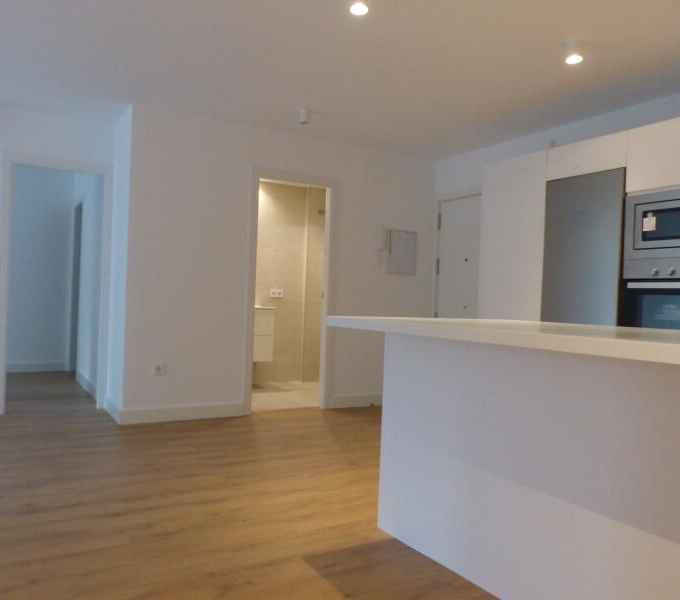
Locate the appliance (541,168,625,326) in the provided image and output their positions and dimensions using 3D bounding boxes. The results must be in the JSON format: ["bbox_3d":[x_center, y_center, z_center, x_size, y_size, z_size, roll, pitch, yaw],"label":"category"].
[{"bbox_3d":[1.814,0.116,3.940,0.580,1.855,0.594,2,1,-29],"label":"appliance"}]

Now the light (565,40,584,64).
[{"bbox_3d":[1.272,-1.345,3.123,0.088,0.095,0.088,2,1,-29],"label":"light"}]

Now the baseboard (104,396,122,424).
[{"bbox_3d":[-1.873,0.911,4.799,0.015,0.108,0.682,2,1,-29],"label":"baseboard"}]

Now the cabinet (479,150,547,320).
[{"bbox_3d":[1.515,-0.008,4.476,0.580,2.089,0.625,2,1,-29],"label":"cabinet"}]

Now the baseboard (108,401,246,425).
[{"bbox_3d":[-1.276,0.934,4.736,0.993,0.108,0.015,2,1,-29],"label":"baseboard"}]

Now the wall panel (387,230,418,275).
[{"bbox_3d":[0.639,-0.466,5.764,0.363,0.433,0.030,2,1,-29],"label":"wall panel"}]

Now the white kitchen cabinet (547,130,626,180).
[{"bbox_3d":[1.843,-0.924,3.928,0.560,0.223,0.602,2,1,-29],"label":"white kitchen cabinet"}]

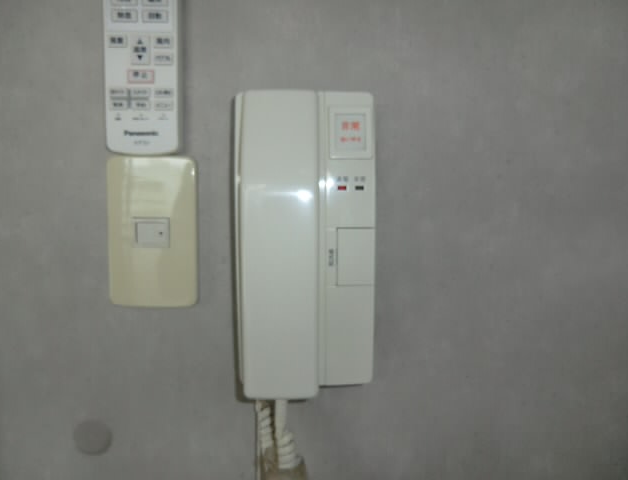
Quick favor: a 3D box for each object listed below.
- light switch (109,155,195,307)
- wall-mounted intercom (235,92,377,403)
[{"bbox_3d":[-0.127,-0.006,0.347,0.070,0.120,0.010,0,3,0],"label":"light switch"},{"bbox_3d":[-0.008,0.002,0.323,0.105,0.215,0.058,0,3,0],"label":"wall-mounted intercom"}]

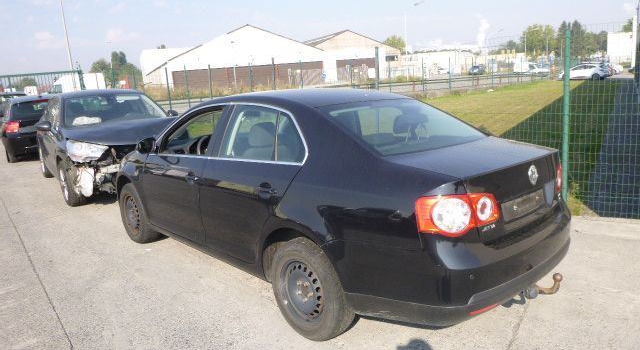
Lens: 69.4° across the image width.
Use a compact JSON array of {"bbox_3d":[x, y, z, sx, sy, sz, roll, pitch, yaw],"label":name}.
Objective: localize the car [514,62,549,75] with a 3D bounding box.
[{"bbox_3d":[27.391,-13.695,60.000,4.800,1.900,1.850,-2,11,0],"label":"car"}]

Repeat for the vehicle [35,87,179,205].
[{"bbox_3d":[-3.543,-0.610,7.757,1.840,1.490,4.250,-11,14,-35],"label":"vehicle"}]

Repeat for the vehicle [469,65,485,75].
[{"bbox_3d":[21.154,-14.125,62.000,1.800,1.450,4.400,4,13,30],"label":"vehicle"}]

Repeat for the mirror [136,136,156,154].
[{"bbox_3d":[-1.436,-0.250,3.832,0.190,0.150,0.110,-13,15,-42],"label":"mirror"}]

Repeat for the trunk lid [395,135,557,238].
[{"bbox_3d":[0.968,0.044,2.721,1.160,0.400,0.590,-13,15,-42],"label":"trunk lid"}]

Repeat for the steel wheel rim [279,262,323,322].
[{"bbox_3d":[-0.065,0.687,2.830,0.150,0.400,0.400,-13,15,-42],"label":"steel wheel rim"}]

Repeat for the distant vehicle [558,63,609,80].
[{"bbox_3d":[24.828,-9.713,43.500,4.300,1.470,1.800,6,14,37],"label":"distant vehicle"}]

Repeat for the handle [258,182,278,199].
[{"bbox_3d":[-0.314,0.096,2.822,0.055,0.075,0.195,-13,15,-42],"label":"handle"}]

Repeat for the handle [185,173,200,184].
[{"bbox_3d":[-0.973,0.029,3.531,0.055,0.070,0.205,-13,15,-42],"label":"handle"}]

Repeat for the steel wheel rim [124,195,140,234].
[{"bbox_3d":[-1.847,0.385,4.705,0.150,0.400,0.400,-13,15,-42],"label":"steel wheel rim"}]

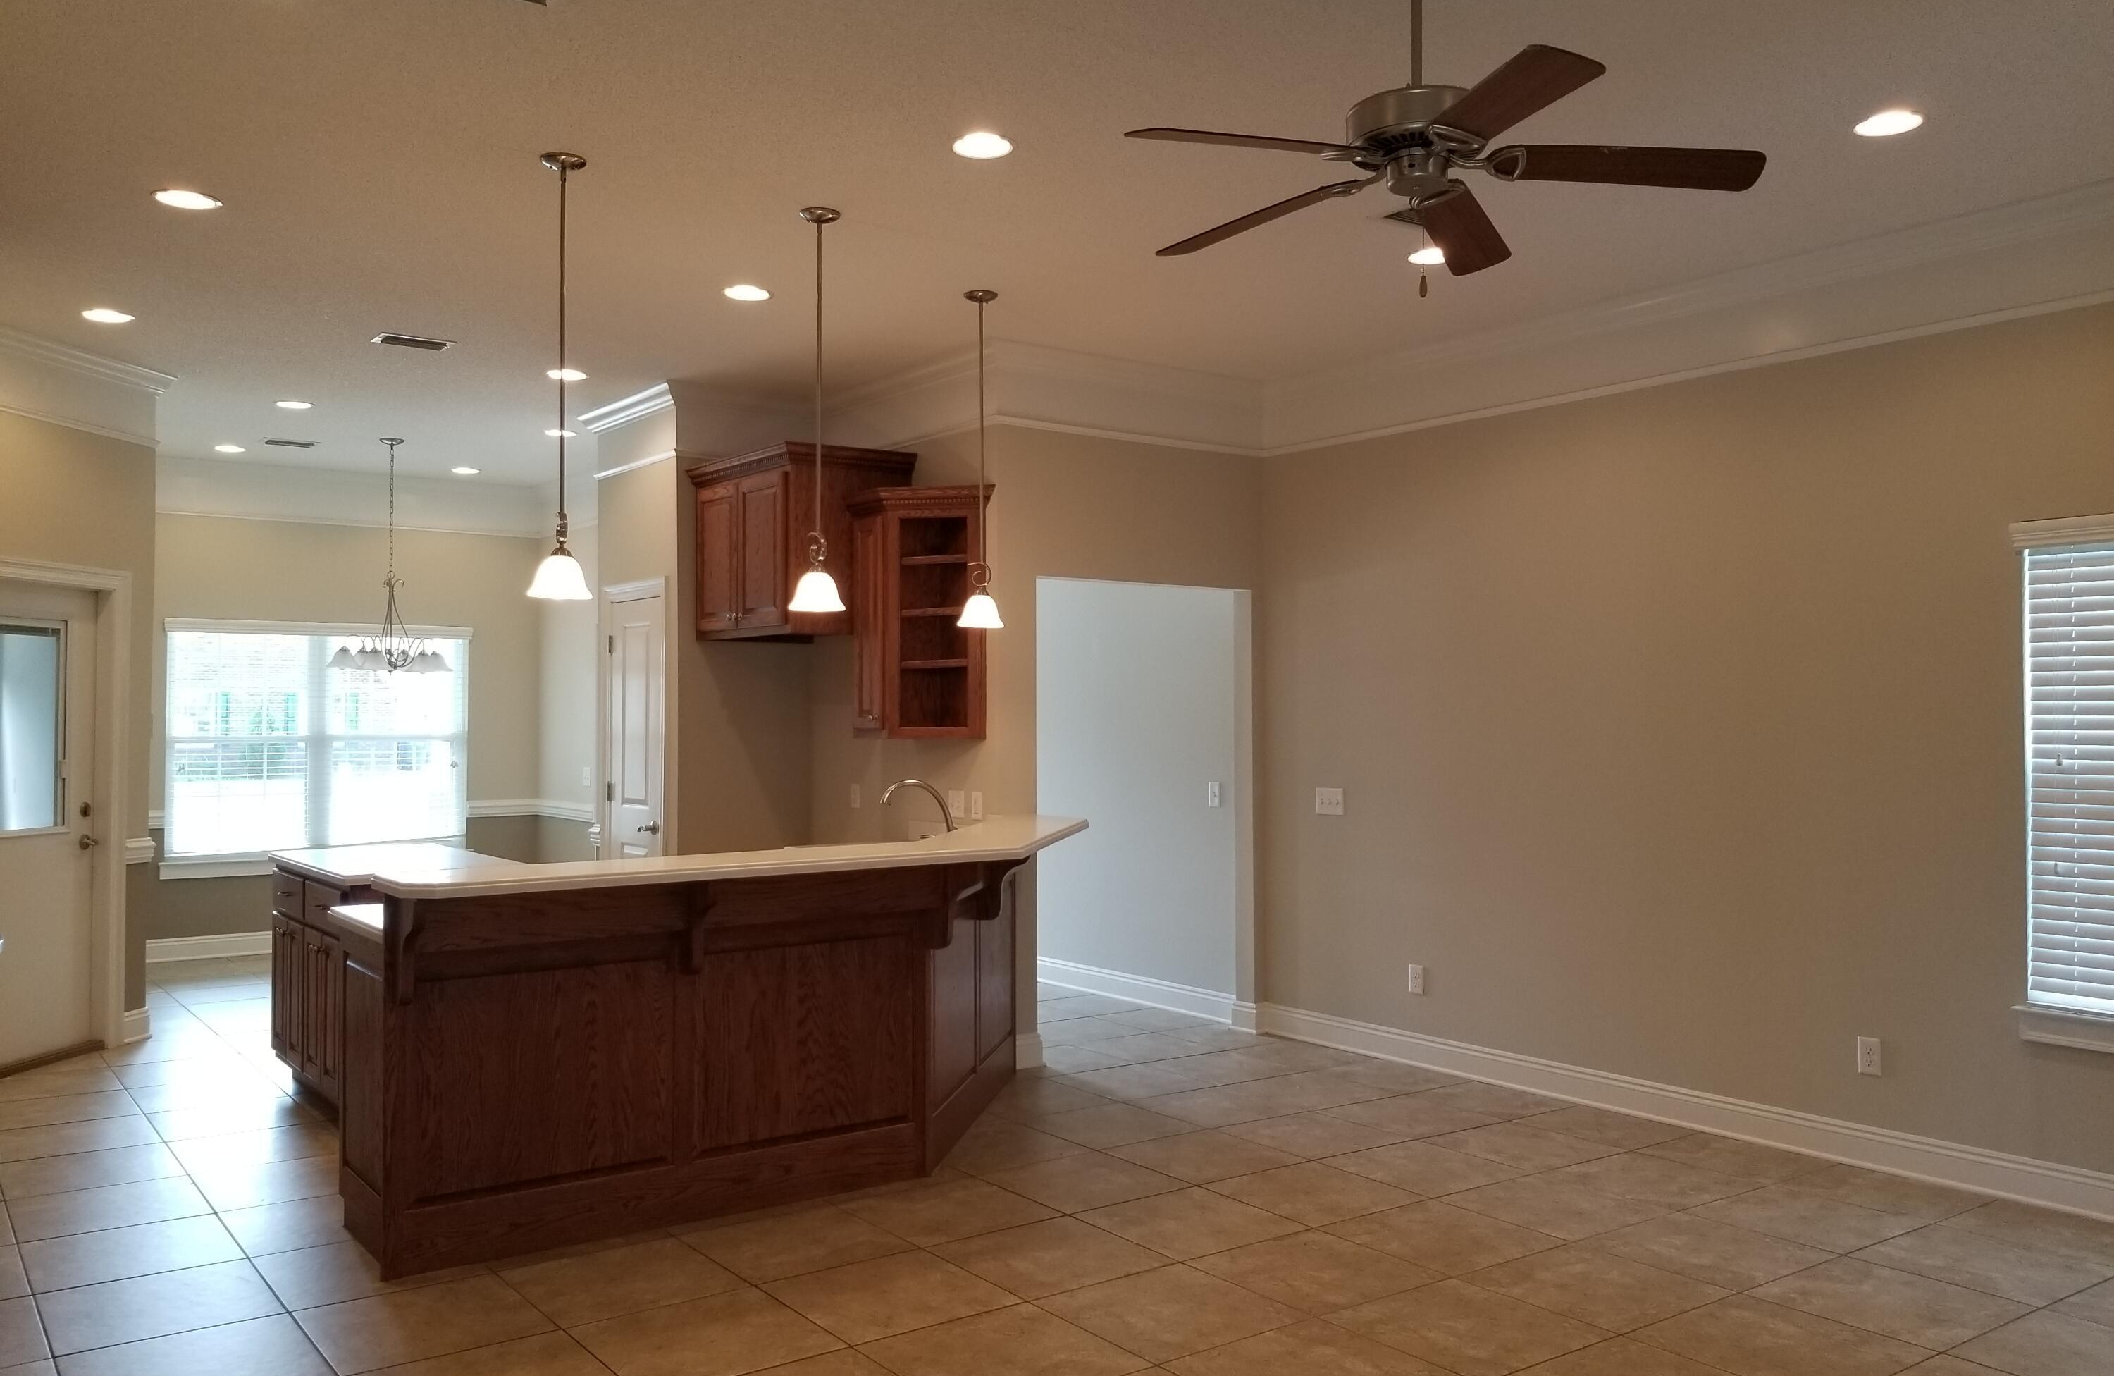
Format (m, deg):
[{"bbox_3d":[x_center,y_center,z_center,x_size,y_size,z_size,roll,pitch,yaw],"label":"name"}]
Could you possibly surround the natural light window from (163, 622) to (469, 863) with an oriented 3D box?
[{"bbox_3d":[-4.615,0.317,10.020,1.770,1.395,0.060,1,-2,-36],"label":"natural light window"}]

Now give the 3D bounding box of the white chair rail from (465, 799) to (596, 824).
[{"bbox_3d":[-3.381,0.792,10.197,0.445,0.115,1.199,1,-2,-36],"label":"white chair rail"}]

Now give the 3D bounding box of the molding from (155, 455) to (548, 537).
[{"bbox_3d":[-4.584,-1.214,10.264,2.518,0.341,0.130,1,-2,-37],"label":"molding"}]

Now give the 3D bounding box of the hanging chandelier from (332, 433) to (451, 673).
[{"bbox_3d":[-3.789,-0.746,9.034,0.692,1.322,0.692,1,-2,-37],"label":"hanging chandelier"}]

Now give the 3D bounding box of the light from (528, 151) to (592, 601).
[{"bbox_3d":[-1.405,-0.871,4.499,0.177,1.257,0.177,1,-2,-37],"label":"light"}]

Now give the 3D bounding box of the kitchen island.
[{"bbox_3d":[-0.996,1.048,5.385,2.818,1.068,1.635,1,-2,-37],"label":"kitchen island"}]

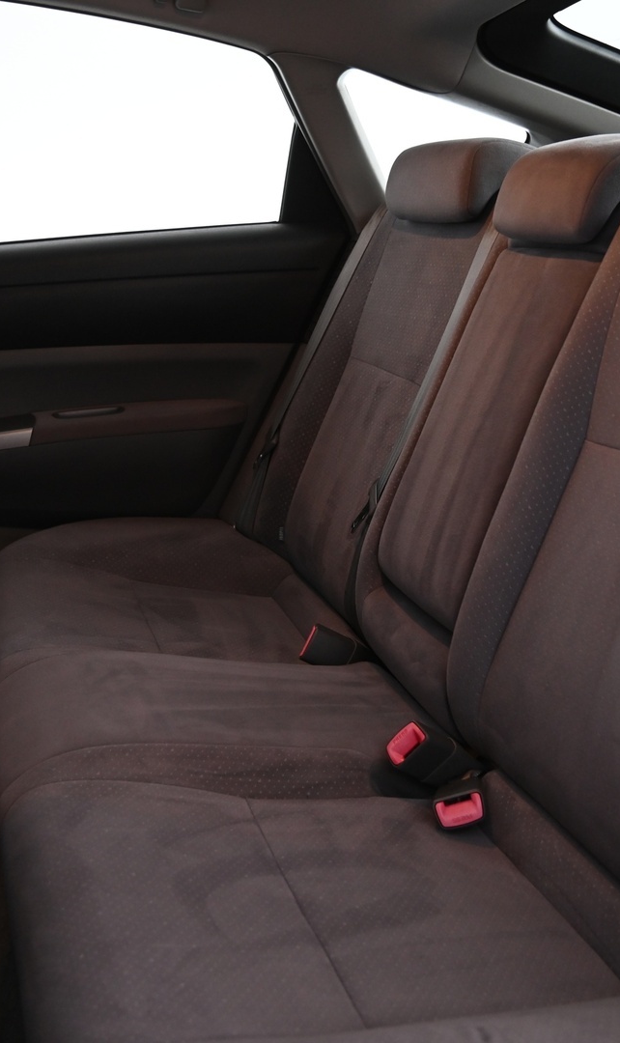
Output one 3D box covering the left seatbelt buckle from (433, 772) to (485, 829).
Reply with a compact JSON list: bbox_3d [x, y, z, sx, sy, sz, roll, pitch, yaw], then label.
[{"bbox_3d":[0.143,0.269,1.005,0.044,0.030,0.060,-22,0,20],"label":"left seatbelt buckle"}]

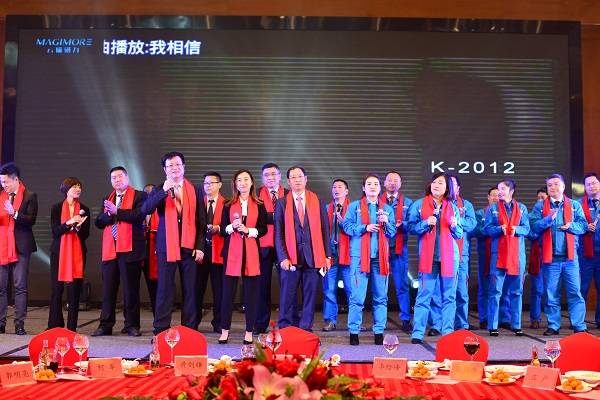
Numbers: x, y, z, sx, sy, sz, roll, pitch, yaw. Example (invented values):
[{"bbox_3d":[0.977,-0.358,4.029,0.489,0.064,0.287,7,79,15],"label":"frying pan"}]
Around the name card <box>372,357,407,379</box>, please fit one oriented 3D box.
[{"bbox_3d":[0.498,0.932,4.633,0.187,0.108,0.085,-1,-3,17],"label":"name card"}]

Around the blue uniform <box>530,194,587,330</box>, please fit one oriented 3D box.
[{"bbox_3d":[2.754,0.685,8.843,0.560,1.420,0.360,0,-3,12],"label":"blue uniform"}]

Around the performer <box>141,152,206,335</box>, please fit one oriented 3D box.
[{"bbox_3d":[-1.230,0.447,8.100,0.600,1.800,0.420,1,-3,-3],"label":"performer"}]

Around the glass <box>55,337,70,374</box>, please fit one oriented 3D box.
[{"bbox_3d":[-1.419,0.930,4.980,0.087,0.220,0.087,0,-3,0],"label":"glass"}]

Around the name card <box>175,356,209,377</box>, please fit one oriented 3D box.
[{"bbox_3d":[-0.603,0.921,4.630,0.190,0.108,0.080,1,-3,-6],"label":"name card"}]

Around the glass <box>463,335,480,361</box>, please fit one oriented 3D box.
[{"bbox_3d":[0.962,0.878,4.660,0.090,0.225,0.090,0,-3,0],"label":"glass"}]

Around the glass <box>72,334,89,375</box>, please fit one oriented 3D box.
[{"bbox_3d":[-1.291,0.911,4.900,0.090,0.230,0.090,0,-3,0],"label":"glass"}]

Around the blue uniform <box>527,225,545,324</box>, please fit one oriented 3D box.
[{"bbox_3d":[2.858,0.777,9.741,0.460,1.340,0.330,0,-3,11],"label":"blue uniform"}]

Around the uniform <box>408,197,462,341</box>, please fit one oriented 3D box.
[{"bbox_3d":[1.325,0.680,8.150,0.520,1.380,0.360,0,-3,14],"label":"uniform"}]

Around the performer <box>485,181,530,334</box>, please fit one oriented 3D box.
[{"bbox_3d":[2.191,0.602,8.800,0.470,1.650,0.360,0,-3,11],"label":"performer"}]

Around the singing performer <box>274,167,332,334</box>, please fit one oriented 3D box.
[{"bbox_3d":[0.041,0.518,8.550,0.580,1.720,0.340,0,-3,-3],"label":"singing performer"}]

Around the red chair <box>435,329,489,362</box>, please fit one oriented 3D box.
[{"bbox_3d":[1.092,1.376,5.742,0.430,0.940,0.530,-1,-4,16],"label":"red chair"}]

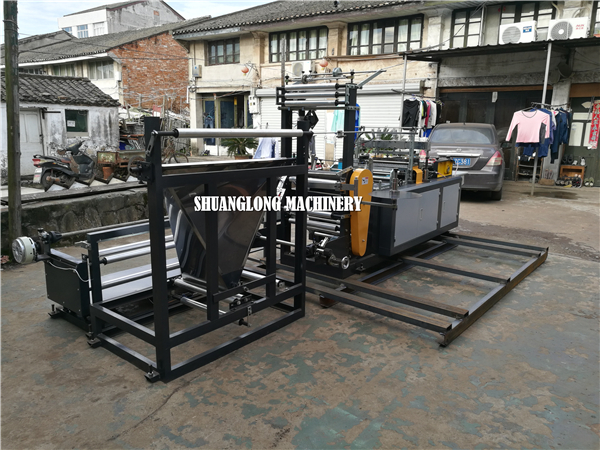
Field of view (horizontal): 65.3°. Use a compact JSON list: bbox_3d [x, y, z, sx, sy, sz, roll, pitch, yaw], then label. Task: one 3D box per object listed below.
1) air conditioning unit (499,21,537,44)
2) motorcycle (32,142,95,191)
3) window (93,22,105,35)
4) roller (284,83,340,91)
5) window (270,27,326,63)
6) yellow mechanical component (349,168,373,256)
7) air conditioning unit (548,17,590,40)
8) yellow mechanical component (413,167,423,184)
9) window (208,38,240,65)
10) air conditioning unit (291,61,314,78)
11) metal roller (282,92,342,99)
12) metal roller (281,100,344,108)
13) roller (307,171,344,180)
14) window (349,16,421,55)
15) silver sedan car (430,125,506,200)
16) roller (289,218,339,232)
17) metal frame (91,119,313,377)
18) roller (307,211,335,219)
[{"bbox_3d":[5.474,-4.750,11.744,0.800,0.540,0.300,10,15,36],"label":"air conditioning unit"},{"bbox_3d":[-5.386,-1.410,10.815,0.660,1.080,1.750,5,13,20],"label":"motorcycle"},{"bbox_3d":[-18.007,-17.326,42.161,1.600,1.550,0.120,9,15,34],"label":"window"},{"bbox_3d":[0.096,-1.206,4.084,0.610,0.050,0.050,10,15,36],"label":"roller"},{"bbox_3d":[-0.050,-6.460,16.836,2.511,1.052,0.120,9,15,34],"label":"window"},{"bbox_3d":[0.538,-0.107,4.157,0.085,0.783,0.247,11,16,38],"label":"yellow mechanical component"},{"bbox_3d":[6.365,-4.577,11.087,0.800,0.540,0.300,10,15,36],"label":"air conditioning unit"},{"bbox_3d":[1.330,-0.568,5.333,0.090,0.190,0.130,10,15,36],"label":"yellow mechanical component"},{"bbox_3d":[-3.027,-6.984,18.882,1.721,0.962,0.120,9,15,34],"label":"window"},{"bbox_3d":[0.141,-5.237,15.780,0.810,0.540,0.300,10,15,36],"label":"air conditioning unit"},{"bbox_3d":[0.099,-1.137,4.095,0.620,0.050,0.050,10,15,36],"label":"metal roller"},{"bbox_3d":[0.105,-1.062,4.104,0.640,0.050,0.050,10,15,36],"label":"metal roller"},{"bbox_3d":[0.135,-0.474,4.313,0.608,0.062,0.062,11,15,38],"label":"roller"},{"bbox_3d":[2.673,-6.004,14.961,2.588,1.042,0.120,9,15,34],"label":"window"},{"bbox_3d":[4.105,-1.662,11.529,1.700,1.530,4.420,6,13,22],"label":"silver sedan car"},{"bbox_3d":[0.125,-0.014,4.388,0.581,0.056,0.056,11,15,38],"label":"roller"},{"bbox_3d":[-0.679,0.024,3.240,0.830,1.485,1.294,11,16,38],"label":"metal frame"},{"bbox_3d":[0.077,-0.132,4.256,0.579,0.055,0.055,11,16,38],"label":"roller"}]

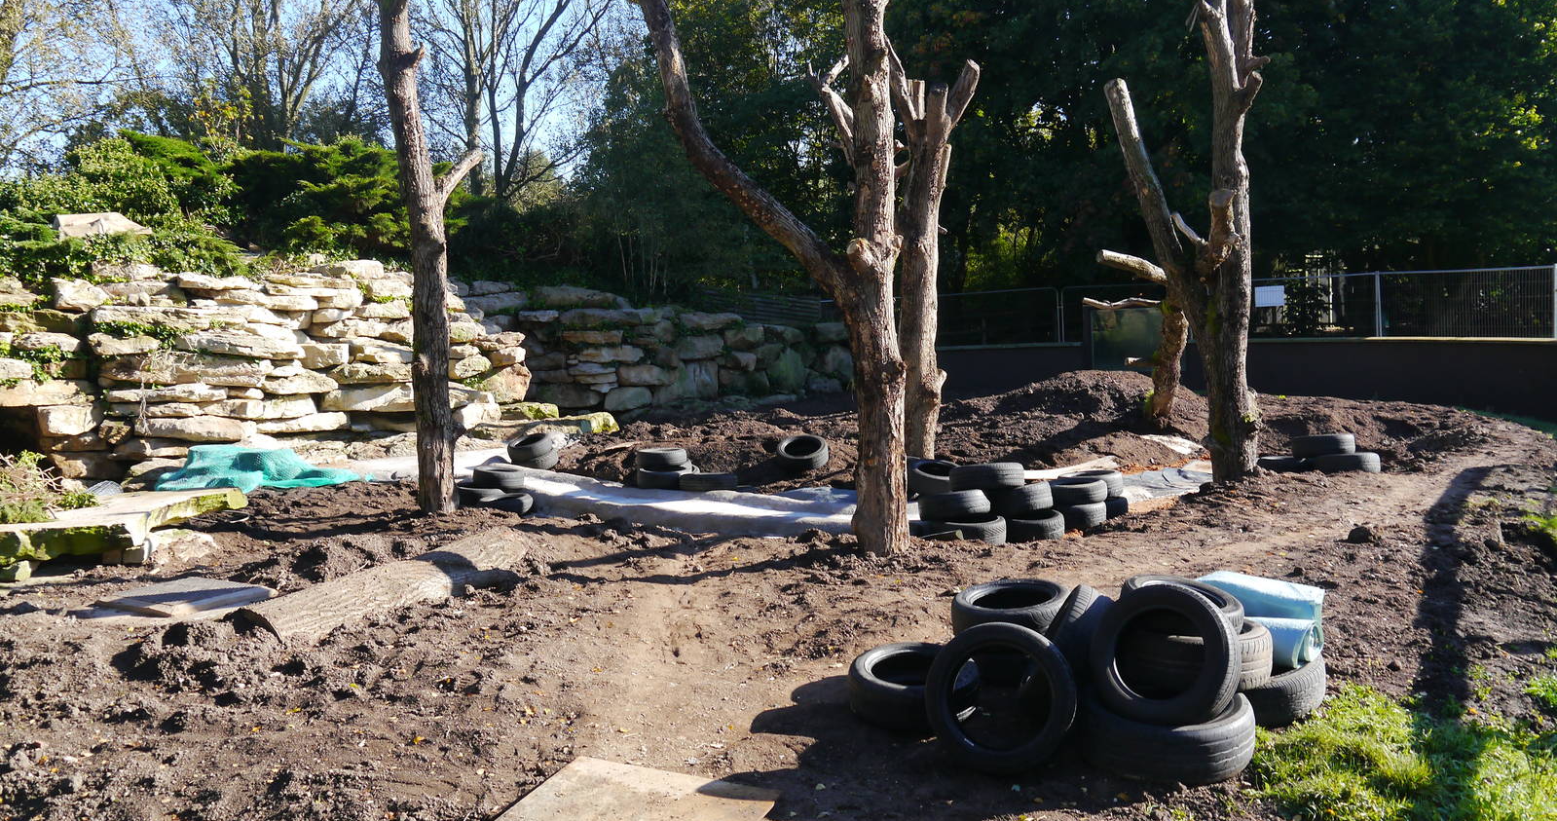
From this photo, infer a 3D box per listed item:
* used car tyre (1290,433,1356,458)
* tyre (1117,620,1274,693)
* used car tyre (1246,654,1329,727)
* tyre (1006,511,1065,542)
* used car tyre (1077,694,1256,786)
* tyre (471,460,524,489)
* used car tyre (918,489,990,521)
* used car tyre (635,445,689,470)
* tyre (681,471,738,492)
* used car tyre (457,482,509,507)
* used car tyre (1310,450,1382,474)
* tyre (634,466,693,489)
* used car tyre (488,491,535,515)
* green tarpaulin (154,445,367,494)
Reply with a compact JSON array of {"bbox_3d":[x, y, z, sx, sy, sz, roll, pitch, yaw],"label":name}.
[{"bbox_3d":[5.492,0.358,12.700,0.610,0.190,0.610,-3,5,0],"label":"used car tyre"},{"bbox_3d":[1.767,1.035,5.330,0.625,0.215,0.625,2,5,0],"label":"tyre"},{"bbox_3d":[2.231,1.266,5.850,0.585,0.200,0.585,-9,9,0],"label":"used car tyre"},{"bbox_3d":[2.193,1.004,11.000,0.630,0.200,0.630,-4,6,0],"label":"tyre"},{"bbox_3d":[1.523,1.252,4.930,0.655,0.215,0.655,-3,8,0],"label":"used car tyre"},{"bbox_3d":[-3.032,0.690,13.600,0.580,0.175,0.580,1,6,0],"label":"tyre"},{"bbox_3d":[1.478,0.793,10.600,0.600,0.195,0.600,-7,-2,0],"label":"used car tyre"},{"bbox_3d":[-1.385,0.564,15.100,0.630,0.200,0.630,-2,6,0],"label":"used car tyre"},{"bbox_3d":[-0.748,0.768,13.600,0.635,0.185,0.635,-1,5,0],"label":"tyre"},{"bbox_3d":[-3.549,1.036,15.100,0.630,0.200,0.630,4,5,0],"label":"used car tyre"},{"bbox_3d":[5.263,0.497,11.700,0.645,0.175,0.645,-3,0,0],"label":"used car tyre"},{"bbox_3d":[-1.259,0.729,13.800,0.630,0.190,0.630,-1,5,0],"label":"tyre"},{"bbox_3d":[-3.186,1.094,14.800,0.630,0.200,0.630,-10,6,0],"label":"used car tyre"},{"bbox_3d":[-6.093,0.701,14.800,2.350,0.400,1.200,-4,6,-6],"label":"green tarpaulin"}]

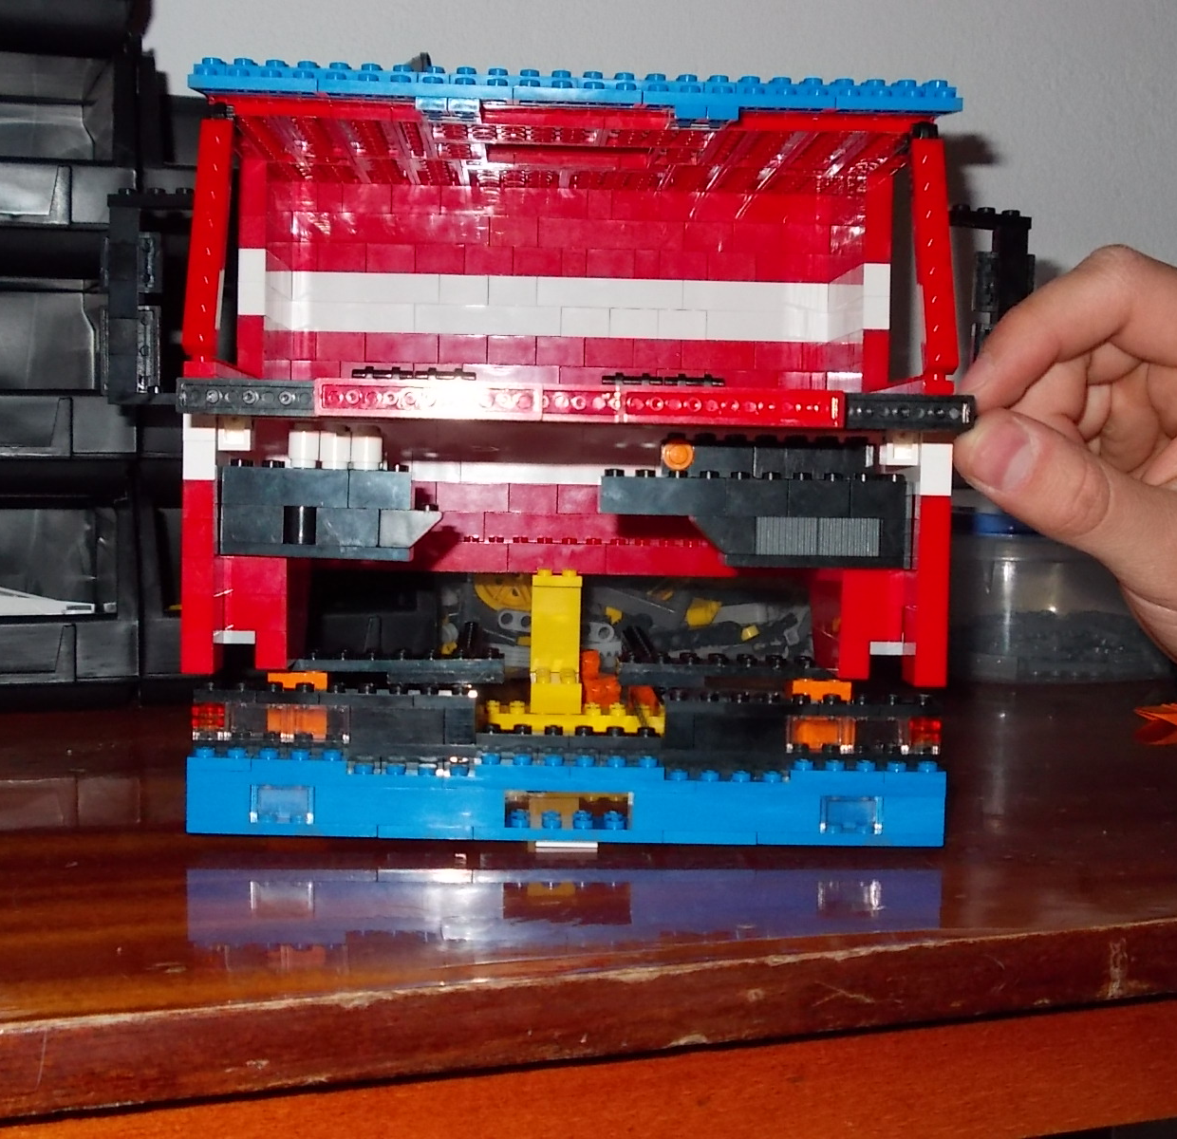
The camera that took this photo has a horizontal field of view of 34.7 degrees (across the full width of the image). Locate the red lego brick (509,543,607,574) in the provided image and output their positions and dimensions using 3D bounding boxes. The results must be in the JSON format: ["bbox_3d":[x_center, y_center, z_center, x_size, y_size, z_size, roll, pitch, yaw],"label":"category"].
[{"bbox_3d":[-0.011,-0.004,0.624,0.032,0.010,0.016,1,4,-1],"label":"red lego brick"}]

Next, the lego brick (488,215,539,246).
[{"bbox_3d":[-0.024,-0.111,0.621,0.016,0.010,0.008,1,3,-1],"label":"lego brick"}]

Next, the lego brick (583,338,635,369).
[{"bbox_3d":[0.007,-0.071,0.624,0.016,0.010,0.008,1,3,-2],"label":"lego brick"}]

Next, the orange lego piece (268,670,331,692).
[{"bbox_3d":[-0.077,0.031,0.506,0.016,0.010,0.014,1,3,-1],"label":"orange lego piece"}]

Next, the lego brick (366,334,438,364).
[{"bbox_3d":[-0.061,-0.073,0.622,0.024,0.010,0.008,1,3,-1],"label":"lego brick"}]

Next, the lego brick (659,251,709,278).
[{"bbox_3d":[0.031,-0.100,0.622,0.016,0.010,0.008,1,4,-1],"label":"lego brick"}]

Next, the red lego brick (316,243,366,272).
[{"bbox_3d":[-0.081,-0.102,0.620,0.016,0.010,0.008,1,4,-1],"label":"red lego brick"}]

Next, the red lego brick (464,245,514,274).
[{"bbox_3d":[-0.033,-0.102,0.621,0.016,0.010,0.008,1,3,-2],"label":"red lego brick"}]

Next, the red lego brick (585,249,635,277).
[{"bbox_3d":[0.007,-0.101,0.622,0.016,0.010,0.008,1,3,-1],"label":"red lego brick"}]

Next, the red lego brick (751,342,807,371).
[{"bbox_3d":[0.063,-0.070,0.626,0.016,0.010,0.008,1,3,-2],"label":"red lego brick"}]

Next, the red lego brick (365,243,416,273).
[{"bbox_3d":[-0.065,-0.102,0.621,0.016,0.010,0.008,1,3,-1],"label":"red lego brick"}]

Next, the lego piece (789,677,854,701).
[{"bbox_3d":[0.062,0.034,0.508,0.016,0.010,0.014,1,3,-1],"label":"lego piece"}]

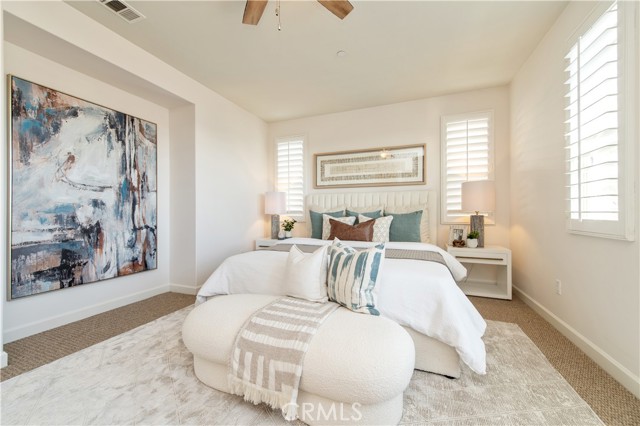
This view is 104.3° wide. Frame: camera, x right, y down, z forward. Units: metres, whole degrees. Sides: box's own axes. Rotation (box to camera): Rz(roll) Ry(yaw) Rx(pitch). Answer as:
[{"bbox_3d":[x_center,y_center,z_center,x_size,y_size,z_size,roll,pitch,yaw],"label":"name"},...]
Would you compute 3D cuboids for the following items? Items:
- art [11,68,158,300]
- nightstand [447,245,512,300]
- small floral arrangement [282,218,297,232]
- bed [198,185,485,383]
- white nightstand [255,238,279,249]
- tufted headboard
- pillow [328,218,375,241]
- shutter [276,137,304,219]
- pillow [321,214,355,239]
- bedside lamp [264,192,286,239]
[{"bbox_3d":[-2.281,-0.206,2.563,0.050,1.820,1.210,0,0,21],"label":"art"},{"bbox_3d":[2.030,0.750,3.260,0.680,0.585,0.400,0,0,21],"label":"nightstand"},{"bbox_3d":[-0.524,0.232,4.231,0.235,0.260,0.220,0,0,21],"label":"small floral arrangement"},{"bbox_3d":[0.309,0.331,2.915,2.353,1.358,2.293,0,0,22],"label":"bed"},{"bbox_3d":[-0.684,0.724,4.298,0.656,0.571,0.470,0,0,22],"label":"white nightstand"},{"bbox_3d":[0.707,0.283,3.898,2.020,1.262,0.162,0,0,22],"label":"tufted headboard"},{"bbox_3d":[0.416,0.253,3.340,0.626,0.343,0.151,0,-24,22],"label":"pillow"},{"bbox_3d":[-0.535,-0.623,4.456,0.586,1.464,0.061,0,0,22],"label":"shutter"},{"bbox_3d":[0.281,0.222,3.559,0.485,0.444,0.151,0,-20,22],"label":"pillow"},{"bbox_3d":[-0.768,0.054,4.337,0.365,0.830,0.365,0,0,0],"label":"bedside lamp"}]

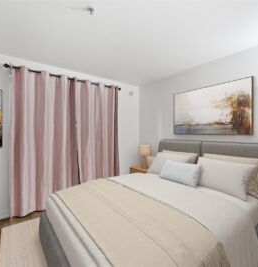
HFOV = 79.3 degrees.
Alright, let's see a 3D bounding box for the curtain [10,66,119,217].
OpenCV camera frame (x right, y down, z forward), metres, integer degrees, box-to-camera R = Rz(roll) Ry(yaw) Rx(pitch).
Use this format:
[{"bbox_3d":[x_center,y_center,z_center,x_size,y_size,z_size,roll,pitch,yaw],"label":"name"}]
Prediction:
[{"bbox_3d":[-0.997,0.120,2.894,1.950,2.250,0.130,-1,1,-38],"label":"curtain"}]

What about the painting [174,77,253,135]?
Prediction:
[{"bbox_3d":[1.293,-0.372,2.605,0.040,0.805,1.280,-1,1,-38],"label":"painting"}]

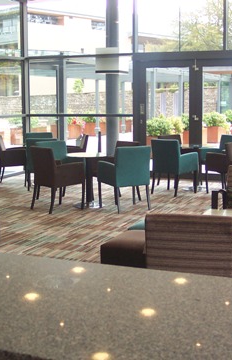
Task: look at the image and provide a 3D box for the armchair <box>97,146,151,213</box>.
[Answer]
[{"bbox_3d":[0.136,-0.041,7.994,0.545,0.900,0.579,-4,9,-27],"label":"armchair"}]

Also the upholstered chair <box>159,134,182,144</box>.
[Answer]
[{"bbox_3d":[1.113,-0.330,10.083,0.540,0.865,0.560,-6,10,-39],"label":"upholstered chair"}]

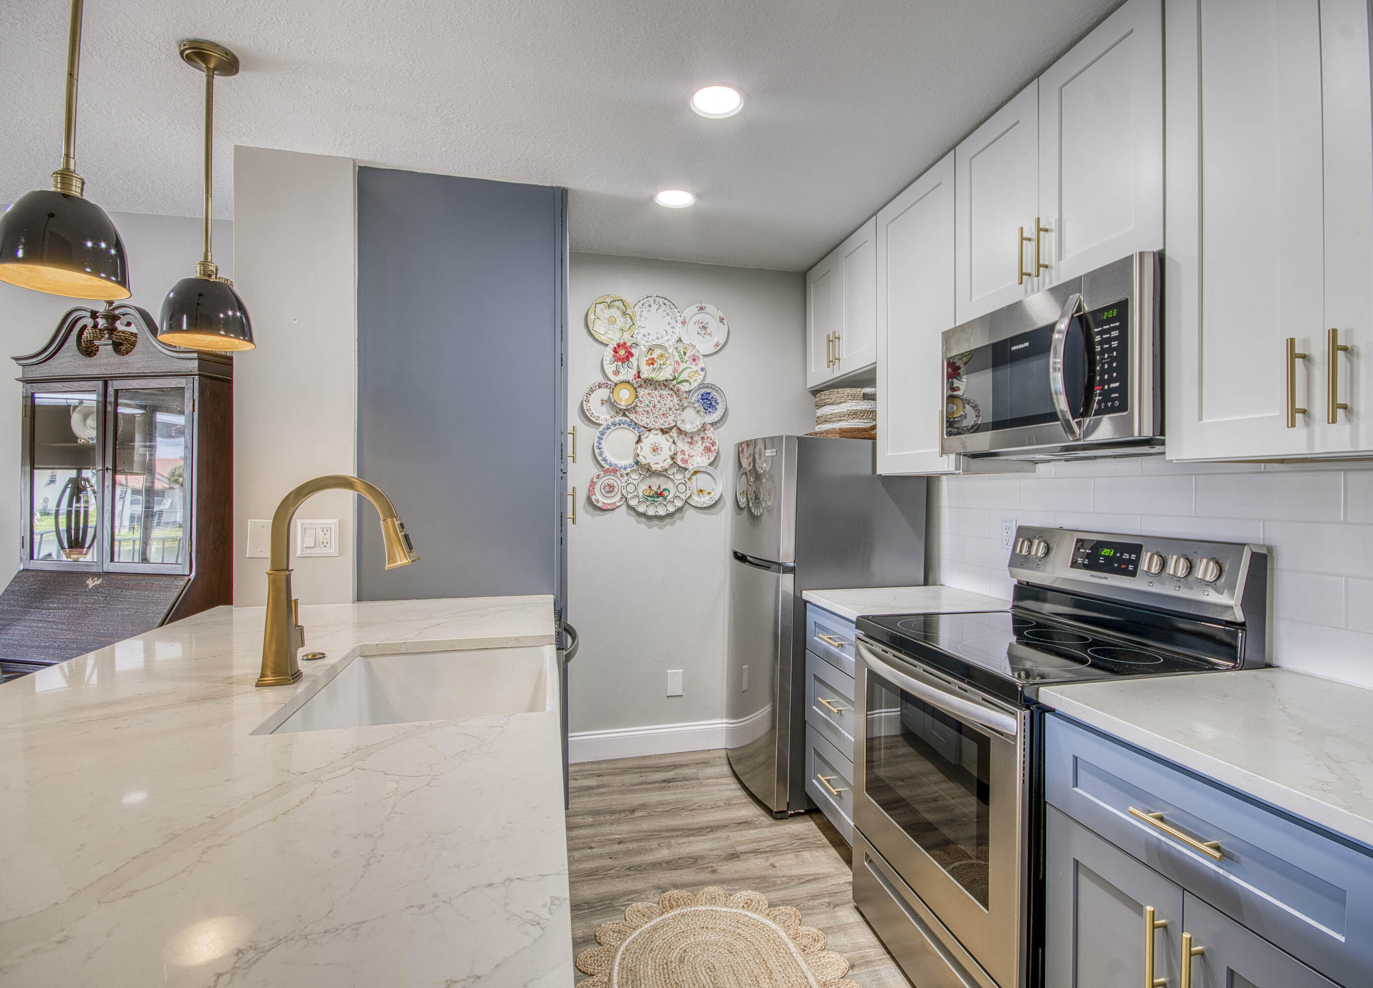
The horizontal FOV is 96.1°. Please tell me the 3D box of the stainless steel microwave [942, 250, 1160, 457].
[{"bbox_3d":[1.106,-0.330,1.767,0.420,0.430,0.735,0,0,-12],"label":"stainless steel microwave"}]

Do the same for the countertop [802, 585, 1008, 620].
[{"bbox_3d":[0.851,0.417,2.349,0.655,0.034,0.525,0,0,-12],"label":"countertop"}]

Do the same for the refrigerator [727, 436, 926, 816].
[{"bbox_3d":[0.603,0.531,2.813,0.719,1.524,0.600,0,0,-12],"label":"refrigerator"}]

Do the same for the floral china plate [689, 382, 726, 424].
[{"bbox_3d":[0.104,-0.457,3.135,0.206,0.206,0.024,0,0,-12],"label":"floral china plate"}]

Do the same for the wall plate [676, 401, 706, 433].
[{"bbox_3d":[0.024,-0.372,3.025,0.154,0.157,0.025,0,0,-12],"label":"wall plate"}]

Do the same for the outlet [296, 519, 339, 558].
[{"bbox_3d":[-1.249,0.152,2.093,0.128,0.124,0.013,0,0,-12],"label":"outlet"}]

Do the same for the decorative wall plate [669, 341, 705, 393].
[{"bbox_3d":[-0.024,-0.644,3.132,0.255,0.253,0.027,0,0,-12],"label":"decorative wall plate"}]

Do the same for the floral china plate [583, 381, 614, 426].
[{"bbox_3d":[-0.400,-0.450,3.052,0.222,0.222,0.027,0,0,-12],"label":"floral china plate"}]

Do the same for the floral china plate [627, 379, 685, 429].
[{"bbox_3d":[-0.145,-0.435,3.003,0.304,0.255,0.030,0,0,-12],"label":"floral china plate"}]

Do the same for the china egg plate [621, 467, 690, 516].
[{"bbox_3d":[-0.148,-0.025,3.109,0.350,0.275,0.032,0,0,-12],"label":"china egg plate"}]

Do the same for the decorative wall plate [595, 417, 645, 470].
[{"bbox_3d":[-0.319,-0.244,3.041,0.267,0.267,0.024,0,0,-12],"label":"decorative wall plate"}]

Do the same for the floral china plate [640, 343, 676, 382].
[{"bbox_3d":[-0.140,-0.649,3.057,0.180,0.188,0.024,0,0,-12],"label":"floral china plate"}]

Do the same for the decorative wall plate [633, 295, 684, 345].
[{"bbox_3d":[-0.140,-0.843,3.012,0.254,0.261,0.028,0,0,-12],"label":"decorative wall plate"}]

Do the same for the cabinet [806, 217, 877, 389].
[{"bbox_3d":[0.847,-0.841,2.901,0.299,0.606,0.689,0,0,-12],"label":"cabinet"}]

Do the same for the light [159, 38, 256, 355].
[{"bbox_3d":[-1.280,-0.790,1.653,0.207,0.770,0.207,0,0,-12],"label":"light"}]

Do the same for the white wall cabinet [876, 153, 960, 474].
[{"bbox_3d":[1.021,-0.628,2.393,0.330,1.100,0.516,0,0,-12],"label":"white wall cabinet"}]

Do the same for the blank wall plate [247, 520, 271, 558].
[{"bbox_3d":[-1.481,0.158,2.150,0.081,0.128,0.008,0,0,-12],"label":"blank wall plate"}]

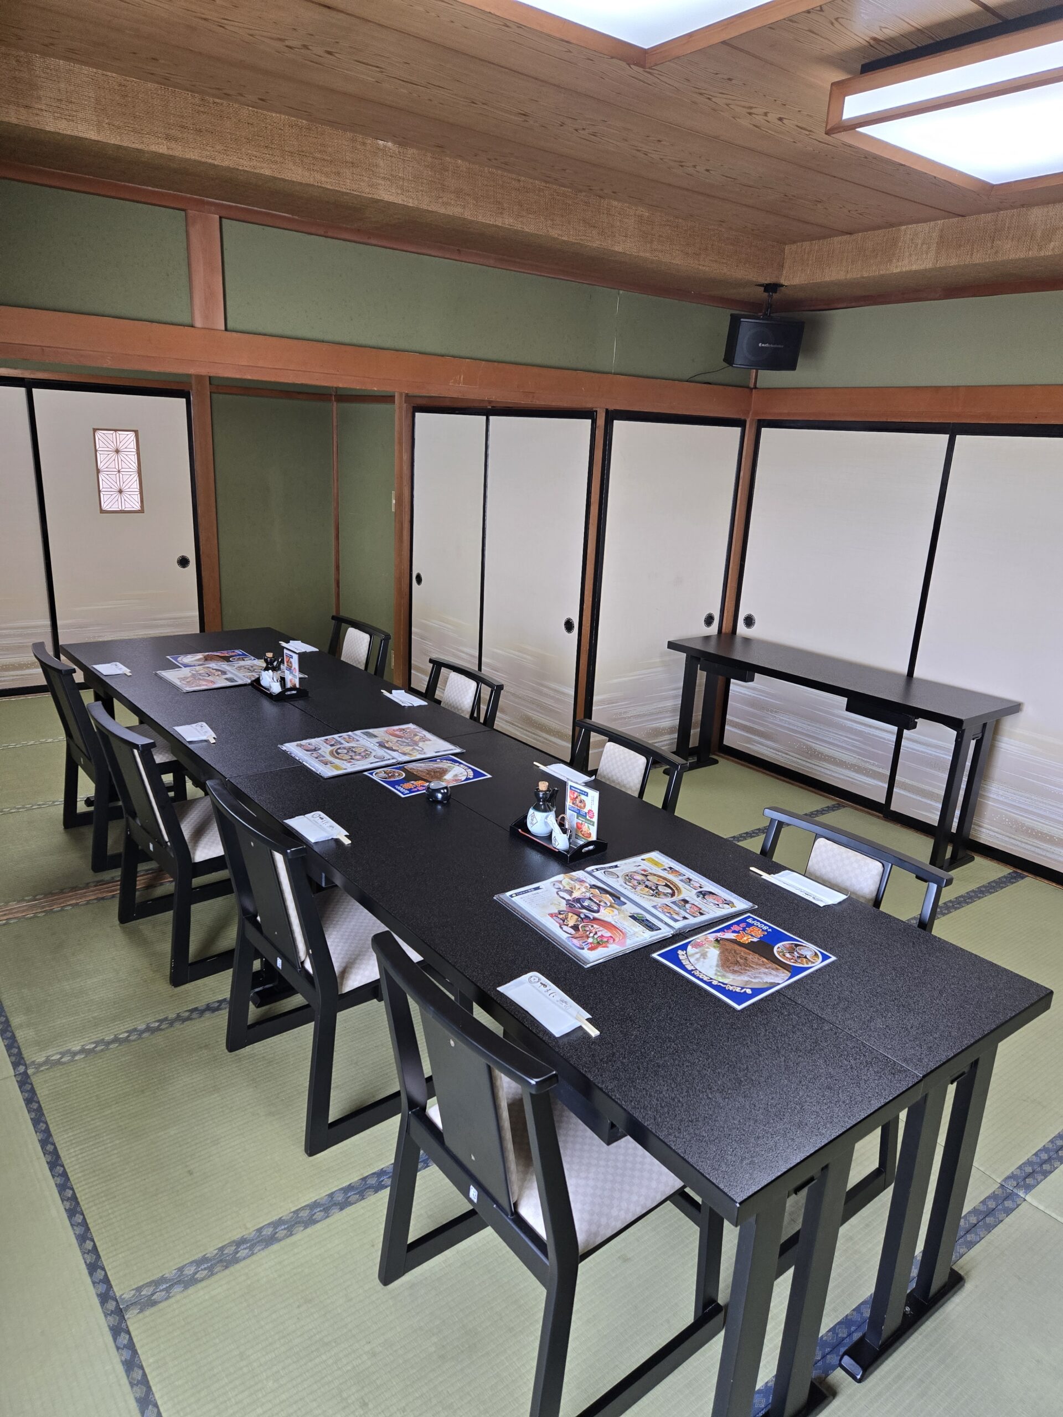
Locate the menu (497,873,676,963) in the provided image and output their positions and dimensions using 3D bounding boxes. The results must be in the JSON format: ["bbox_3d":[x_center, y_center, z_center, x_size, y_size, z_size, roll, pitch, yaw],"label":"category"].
[{"bbox_3d":[0.108,0.425,1.921,0.232,0.016,0.308,-10,20,-37],"label":"menu"}]

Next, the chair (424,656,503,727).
[{"bbox_3d":[-0.458,0.267,3.551,0.530,0.785,0.490,-10,21,-38],"label":"chair"}]

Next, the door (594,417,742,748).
[{"bbox_3d":[0.651,-0.544,4.723,0.910,1.765,0.030,-9,20,-36],"label":"door"}]

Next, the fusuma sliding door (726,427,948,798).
[{"bbox_3d":[1.434,-0.473,4.622,0.030,1.770,1.050,-9,20,-36],"label":"fusuma sliding door"}]

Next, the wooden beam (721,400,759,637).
[{"bbox_3d":[1.066,-0.612,5.025,0.095,1.771,0.085,-10,20,-37],"label":"wooden beam"}]

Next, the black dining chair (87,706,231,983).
[{"bbox_3d":[-1.056,0.376,3.070,0.530,0.785,0.490,-12,22,-41],"label":"black dining chair"}]

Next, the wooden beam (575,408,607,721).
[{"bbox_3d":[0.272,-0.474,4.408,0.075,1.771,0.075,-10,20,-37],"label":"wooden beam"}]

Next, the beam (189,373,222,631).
[{"bbox_3d":[-2.105,-1.159,6.124,0.110,1.886,0.100,-10,20,-37],"label":"beam"}]

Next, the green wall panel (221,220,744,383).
[{"bbox_3d":[0.032,-1.594,3.874,2.600,0.345,0.020,-9,20,-36],"label":"green wall panel"}]

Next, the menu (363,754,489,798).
[{"bbox_3d":[-0.295,0.193,2.716,0.297,0.004,0.210,-10,21,-37],"label":"menu"}]

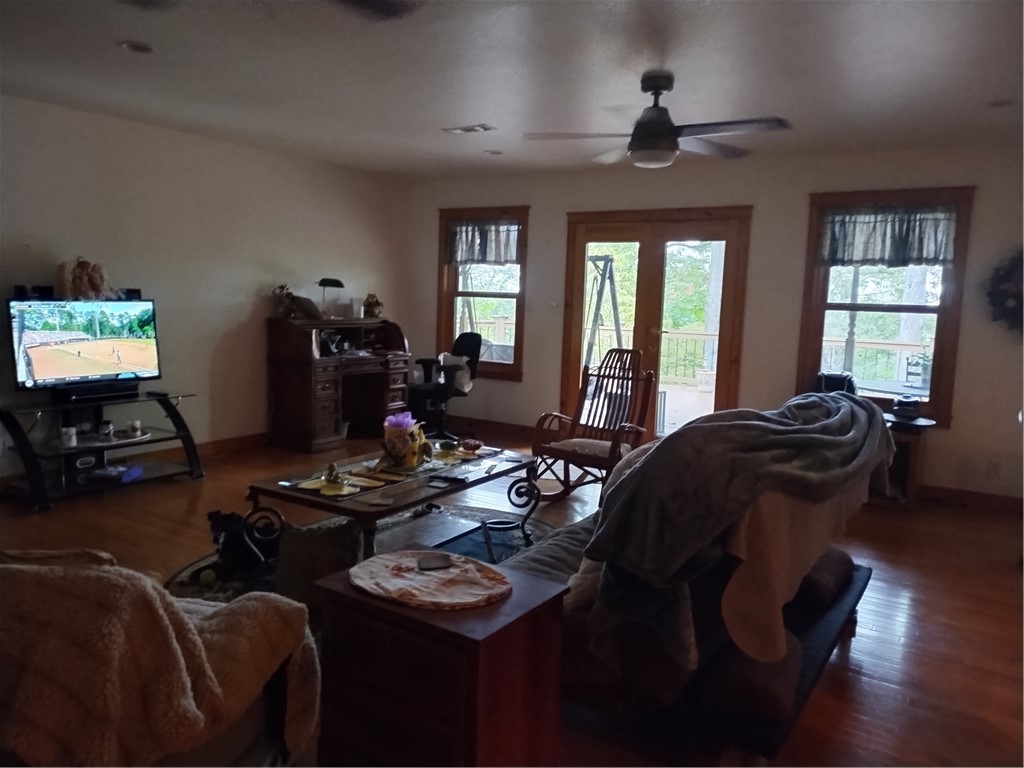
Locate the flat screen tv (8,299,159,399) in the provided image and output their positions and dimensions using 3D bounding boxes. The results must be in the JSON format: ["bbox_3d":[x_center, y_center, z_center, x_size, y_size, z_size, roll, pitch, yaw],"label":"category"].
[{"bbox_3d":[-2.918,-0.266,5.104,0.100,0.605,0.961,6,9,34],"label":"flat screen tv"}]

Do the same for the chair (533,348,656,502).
[{"bbox_3d":[0.597,0.274,4.964,0.610,1.000,0.830,7,8,37],"label":"chair"}]

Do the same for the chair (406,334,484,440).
[{"bbox_3d":[-0.646,0.035,7.114,0.630,1.010,0.620,-3,8,-28],"label":"chair"}]

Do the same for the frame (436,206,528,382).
[{"bbox_3d":[-0.313,-0.886,7.327,1.070,1.650,0.090,6,8,34],"label":"frame"}]

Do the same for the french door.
[{"bbox_3d":[1.184,-0.408,6.408,1.672,2.148,0.120,6,9,34],"label":"french door"}]

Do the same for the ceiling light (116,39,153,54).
[{"bbox_3d":[-1.798,-1.598,3.527,0.165,0.025,0.165,6,8,34],"label":"ceiling light"}]

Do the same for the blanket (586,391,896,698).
[{"bbox_3d":[0.814,0.417,2.433,0.570,0.680,1.450,6,8,34],"label":"blanket"}]

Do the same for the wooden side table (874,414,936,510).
[{"bbox_3d":[2.694,0.559,5.220,0.460,0.600,0.370,6,9,34],"label":"wooden side table"}]

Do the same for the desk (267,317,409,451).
[{"bbox_3d":[-1.528,-0.026,6.633,0.580,1.070,1.180,6,8,34],"label":"desk"}]

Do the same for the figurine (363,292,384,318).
[{"bbox_3d":[-1.378,-0.780,7.278,0.190,0.260,0.170,-4,9,-34],"label":"figurine"}]

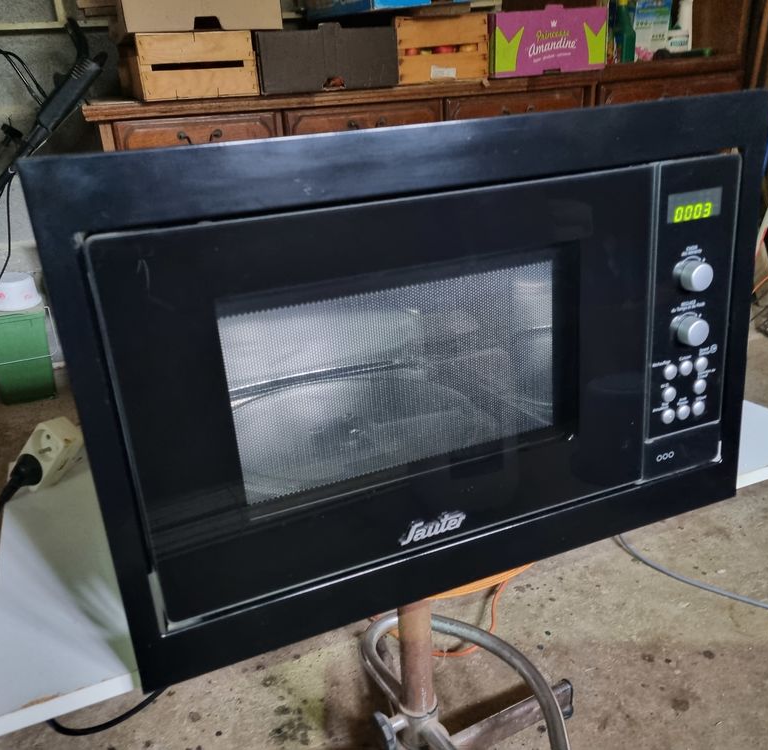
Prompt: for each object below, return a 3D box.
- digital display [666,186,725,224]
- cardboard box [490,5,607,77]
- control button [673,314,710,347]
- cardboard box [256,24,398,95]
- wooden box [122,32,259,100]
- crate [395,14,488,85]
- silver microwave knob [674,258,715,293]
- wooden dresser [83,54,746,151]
[{"bbox_3d":[0.269,-0.147,0.652,0.060,0.024,0.006,-12,20,-20],"label":"digital display"},{"bbox_3d":[0.479,-1.111,2.502,0.412,0.196,0.300,-12,25,-18],"label":"cardboard box"},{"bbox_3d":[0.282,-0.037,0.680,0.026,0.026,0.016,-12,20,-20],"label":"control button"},{"bbox_3d":[-0.208,-0.954,2.271,0.407,0.167,0.300,-12,25,-18],"label":"cardboard box"},{"bbox_3d":[-0.576,-0.907,2.207,0.309,0.166,0.430,-12,25,-18],"label":"wooden box"},{"bbox_3d":[0.102,-1.050,2.434,0.302,0.183,0.420,-12,25,-18],"label":"crate"},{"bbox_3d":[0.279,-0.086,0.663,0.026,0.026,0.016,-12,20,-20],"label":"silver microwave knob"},{"bbox_3d":[0.179,-0.602,2.671,2.198,0.847,0.490,-12,25,-18],"label":"wooden dresser"}]

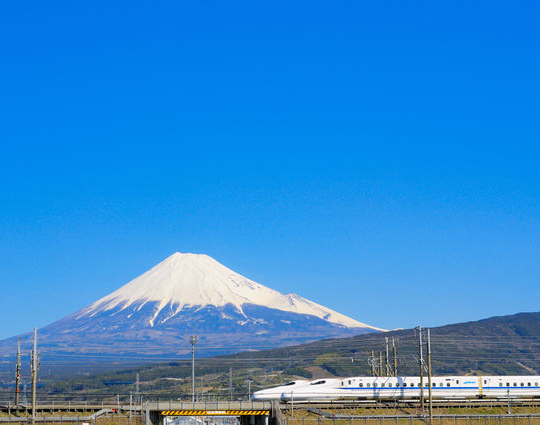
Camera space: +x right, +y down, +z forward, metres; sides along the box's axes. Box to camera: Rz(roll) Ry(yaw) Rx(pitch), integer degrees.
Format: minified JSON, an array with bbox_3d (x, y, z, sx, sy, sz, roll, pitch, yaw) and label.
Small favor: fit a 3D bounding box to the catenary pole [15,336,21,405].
[{"bbox_3d":[-35.705,23.097,151.000,0.700,11.000,0.700,1,-11,-6],"label":"catenary pole"}]

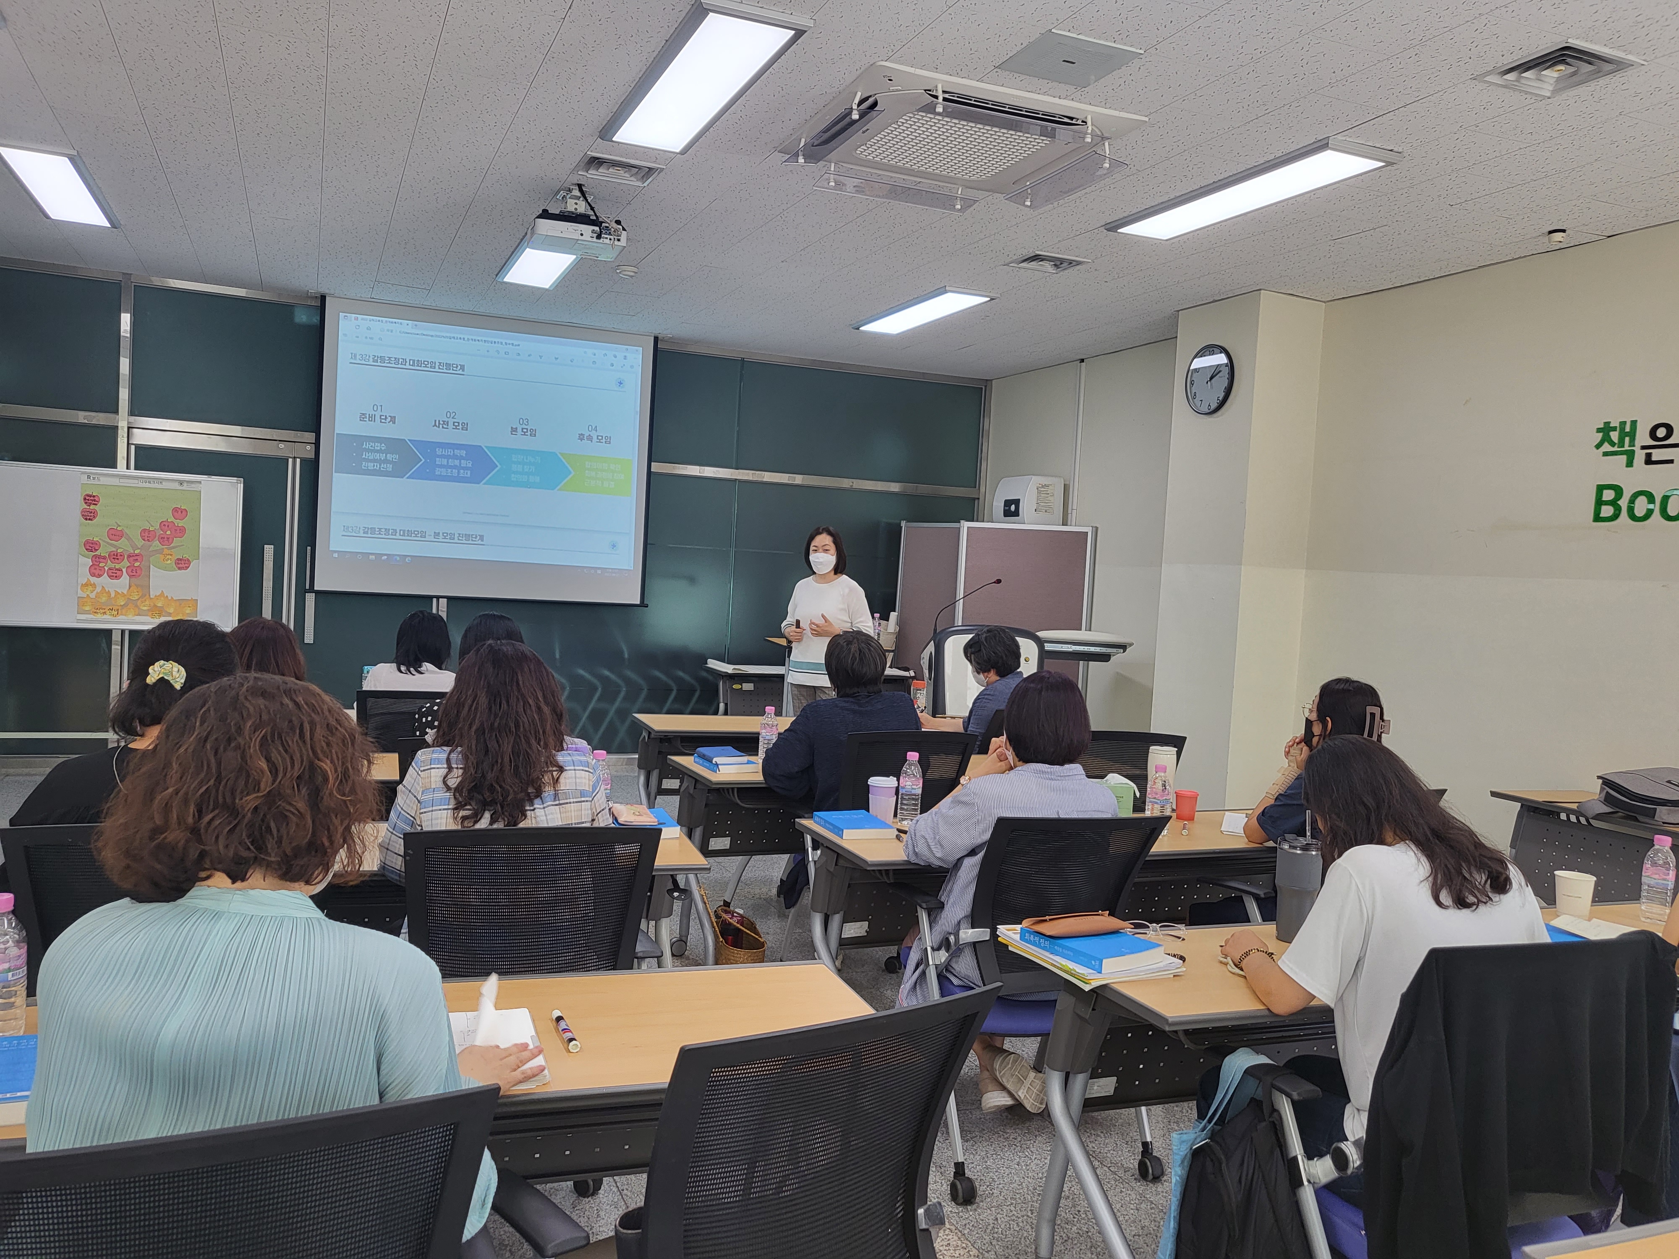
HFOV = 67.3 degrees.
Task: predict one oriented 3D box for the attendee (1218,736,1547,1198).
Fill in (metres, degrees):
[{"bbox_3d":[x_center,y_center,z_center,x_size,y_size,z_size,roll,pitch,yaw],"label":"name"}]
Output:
[{"bbox_3d":[0.932,0.768,2.288,0.500,1.200,0.640,1,3,-28],"label":"attendee"}]

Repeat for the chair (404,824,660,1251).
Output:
[{"bbox_3d":[-0.682,0.811,2.621,0.600,0.910,0.600,2,3,-20],"label":"chair"}]

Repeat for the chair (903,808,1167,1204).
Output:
[{"bbox_3d":[0.461,0.868,3.102,0.600,0.940,0.620,2,3,-22],"label":"chair"}]

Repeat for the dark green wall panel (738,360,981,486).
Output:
[{"bbox_3d":[0.189,-1.473,9.200,1.920,0.790,0.030,2,3,-23],"label":"dark green wall panel"}]

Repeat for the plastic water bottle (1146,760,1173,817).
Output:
[{"bbox_3d":[0.951,0.496,3.713,0.066,0.204,0.066,2,3,-23],"label":"plastic water bottle"}]

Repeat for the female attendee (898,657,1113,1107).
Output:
[{"bbox_3d":[0.417,0.693,3.089,0.530,1.210,0.620,2,3,-23],"label":"female attendee"}]

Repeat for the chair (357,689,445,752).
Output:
[{"bbox_3d":[-1.568,0.654,4.684,0.600,0.910,0.600,2,3,-23],"label":"chair"}]

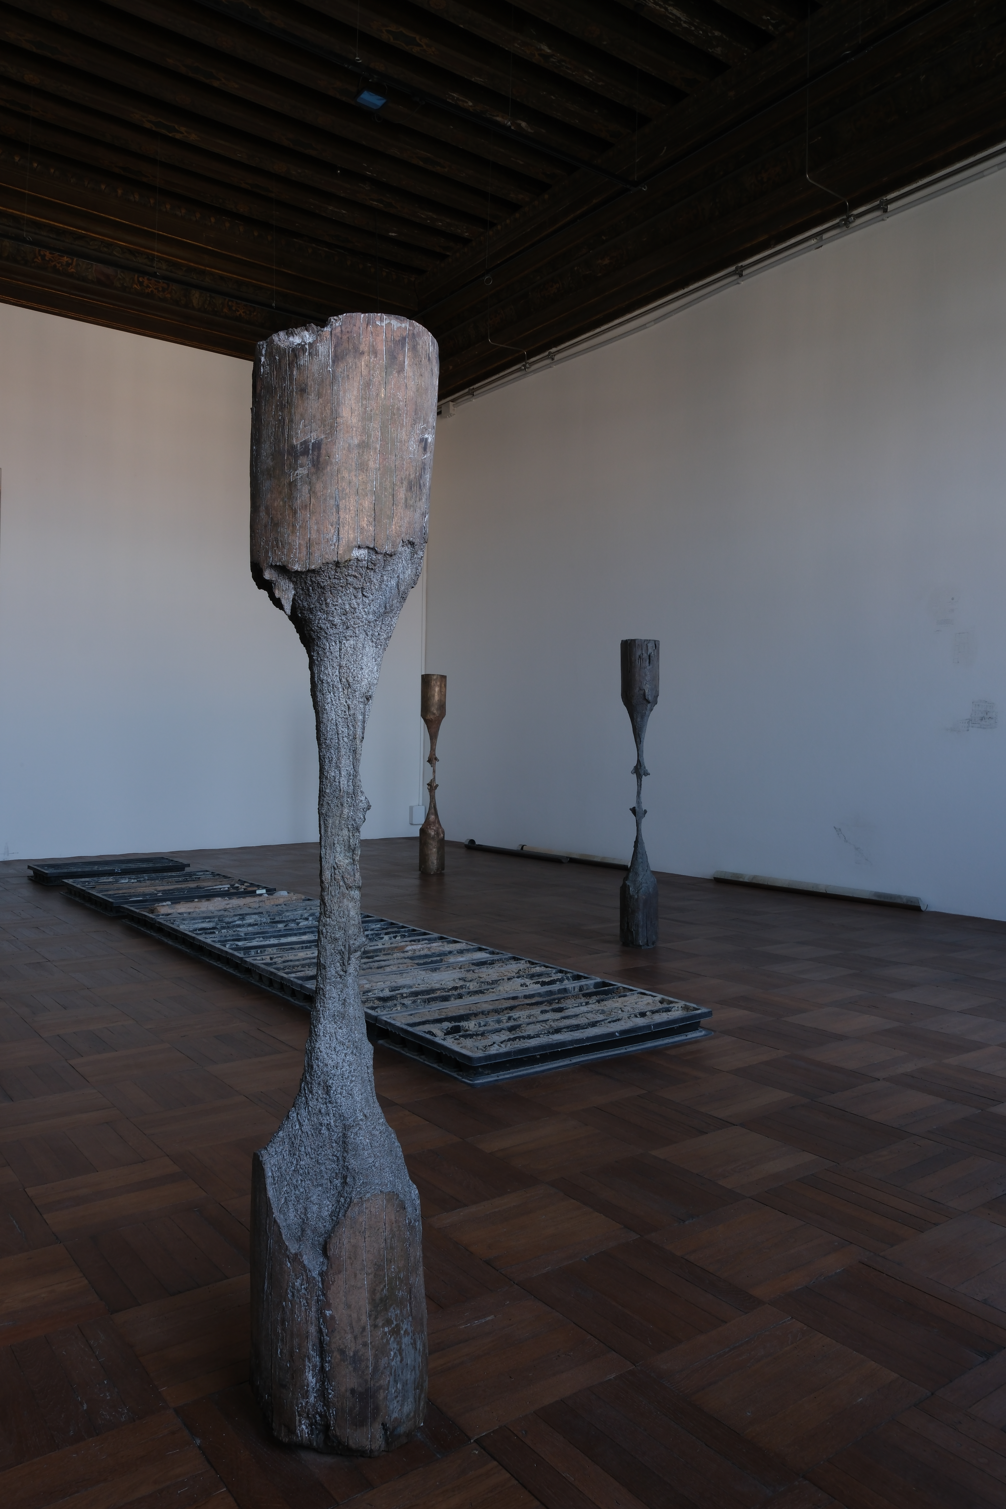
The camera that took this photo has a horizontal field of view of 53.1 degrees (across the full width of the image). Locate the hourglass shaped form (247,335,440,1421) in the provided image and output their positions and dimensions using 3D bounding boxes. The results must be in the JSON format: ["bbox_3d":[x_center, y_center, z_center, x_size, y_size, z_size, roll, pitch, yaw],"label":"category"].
[{"bbox_3d":[-0.263,0.195,1.645,0.310,1.725,0.300,0,1,-9],"label":"hourglass shaped form"}]

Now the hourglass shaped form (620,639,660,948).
[{"bbox_3d":[0.746,0.210,5.480,0.212,1.640,0.212,0,1,8],"label":"hourglass shaped form"}]

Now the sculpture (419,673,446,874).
[{"bbox_3d":[-0.593,0.155,8.600,0.220,1.670,0.220,0,1,-4],"label":"sculpture"}]

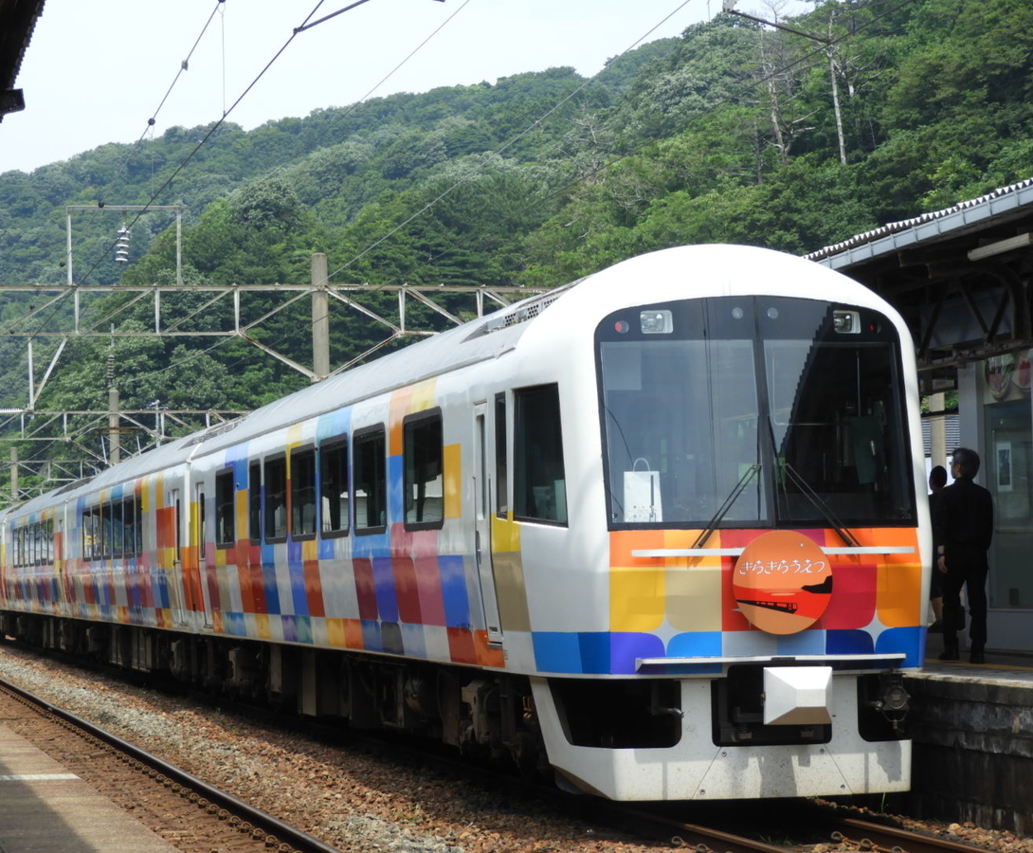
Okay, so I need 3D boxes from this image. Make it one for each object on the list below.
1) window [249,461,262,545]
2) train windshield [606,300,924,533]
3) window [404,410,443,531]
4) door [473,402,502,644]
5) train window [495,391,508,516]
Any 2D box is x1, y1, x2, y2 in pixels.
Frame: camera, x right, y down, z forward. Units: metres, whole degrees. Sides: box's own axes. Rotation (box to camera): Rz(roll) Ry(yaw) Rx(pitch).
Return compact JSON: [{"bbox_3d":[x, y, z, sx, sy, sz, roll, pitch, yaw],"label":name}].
[{"bbox_3d":[-2.898,0.860,34.997,0.080,0.970,0.870,0,-3,-13],"label":"window"},{"bbox_3d":[1.664,-0.098,21.283,2.200,1.600,0.420,0,-3,-13],"label":"train windshield"},{"bbox_3d":[-0.730,0.367,25.350,0.080,0.970,1.640,0,-3,-13],"label":"window"},{"bbox_3d":[-0.206,0.713,23.120,0.120,1.810,0.530,0,-3,-13],"label":"door"},{"bbox_3d":[-0.079,0.219,22.456,0.080,0.940,0.350,0,-3,-13],"label":"train window"}]

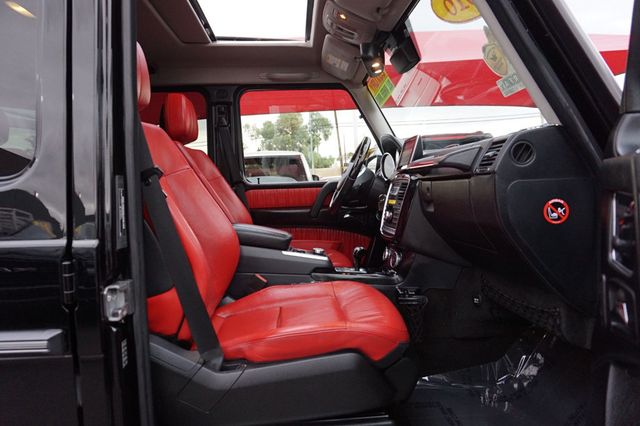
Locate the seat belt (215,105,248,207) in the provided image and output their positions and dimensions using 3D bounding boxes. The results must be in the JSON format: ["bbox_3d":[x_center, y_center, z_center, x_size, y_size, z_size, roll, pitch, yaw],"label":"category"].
[{"bbox_3d":[-0.474,-0.307,2.307,0.165,0.549,0.080,-2,5,-3],"label":"seat belt"}]

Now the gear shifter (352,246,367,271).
[{"bbox_3d":[0.157,0.182,1.740,0.057,0.100,0.060,-2,5,-4],"label":"gear shifter"}]

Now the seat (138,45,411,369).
[{"bbox_3d":[-0.235,-0.078,1.336,0.900,0.895,0.540,-2,5,-4],"label":"seat"}]

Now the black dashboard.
[{"bbox_3d":[0.461,-0.065,1.688,0.390,0.530,1.330,-2,5,-4],"label":"black dashboard"}]

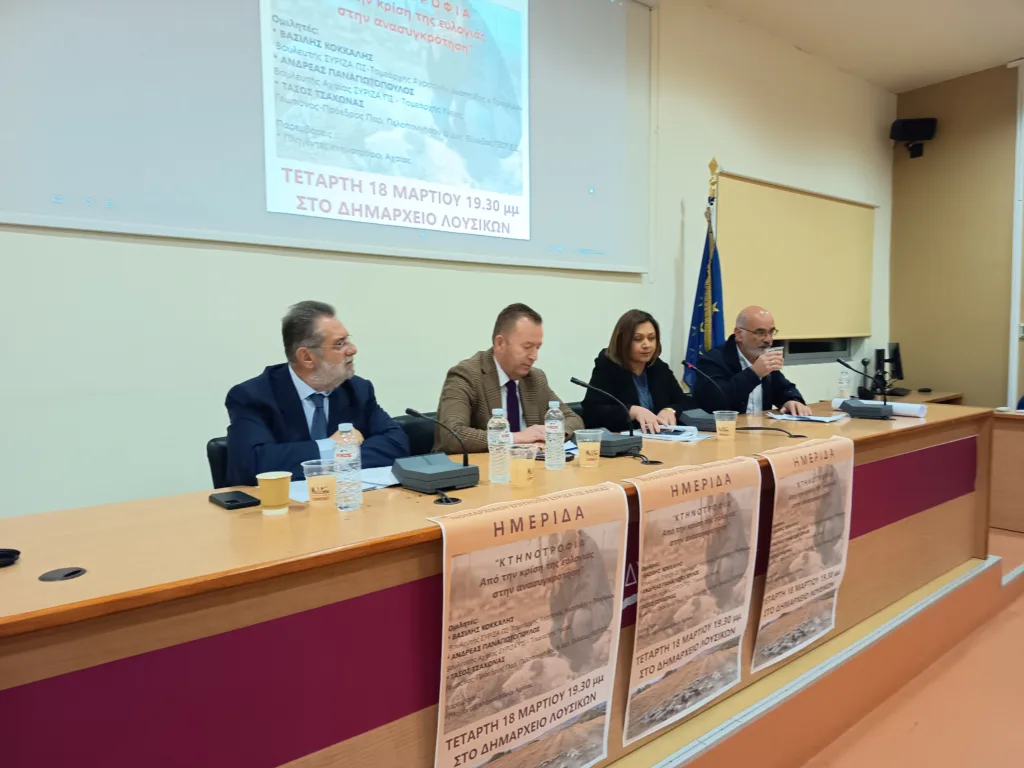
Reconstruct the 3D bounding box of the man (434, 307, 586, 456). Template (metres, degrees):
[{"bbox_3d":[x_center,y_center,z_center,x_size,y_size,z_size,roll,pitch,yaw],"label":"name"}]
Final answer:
[{"bbox_3d":[-0.015,0.332,2.709,0.580,1.270,0.700,-4,6,-39],"label":"man"}]

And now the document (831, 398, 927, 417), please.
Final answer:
[{"bbox_3d":[1.781,0.115,3.468,0.063,0.063,0.420,-4,6,-41],"label":"document"}]

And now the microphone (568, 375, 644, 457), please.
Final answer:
[{"bbox_3d":[0.294,0.109,2.512,0.170,0.240,0.330,-4,6,-41],"label":"microphone"}]

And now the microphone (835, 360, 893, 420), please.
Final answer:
[{"bbox_3d":[1.663,0.023,3.382,0.260,0.260,0.170,3,6,40],"label":"microphone"}]

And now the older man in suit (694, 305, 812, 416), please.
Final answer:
[{"bbox_3d":[1.214,0.240,3.730,0.600,1.282,0.720,-4,6,-42],"label":"older man in suit"}]

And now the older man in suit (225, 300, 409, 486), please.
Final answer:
[{"bbox_3d":[-0.639,0.379,2.211,0.720,1.260,0.560,4,6,43],"label":"older man in suit"}]

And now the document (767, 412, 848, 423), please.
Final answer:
[{"bbox_3d":[1.392,0.146,3.372,0.290,0.020,0.340,3,6,40],"label":"document"}]

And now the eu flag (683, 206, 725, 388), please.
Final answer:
[{"bbox_3d":[1.188,-0.501,4.390,0.320,1.220,0.240,-4,6,-39],"label":"eu flag"}]

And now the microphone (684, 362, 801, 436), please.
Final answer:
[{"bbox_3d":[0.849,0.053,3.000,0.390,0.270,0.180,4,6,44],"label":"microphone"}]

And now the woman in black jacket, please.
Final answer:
[{"bbox_3d":[0.520,0.299,3.176,0.540,1.257,0.680,-3,5,-27],"label":"woman in black jacket"}]

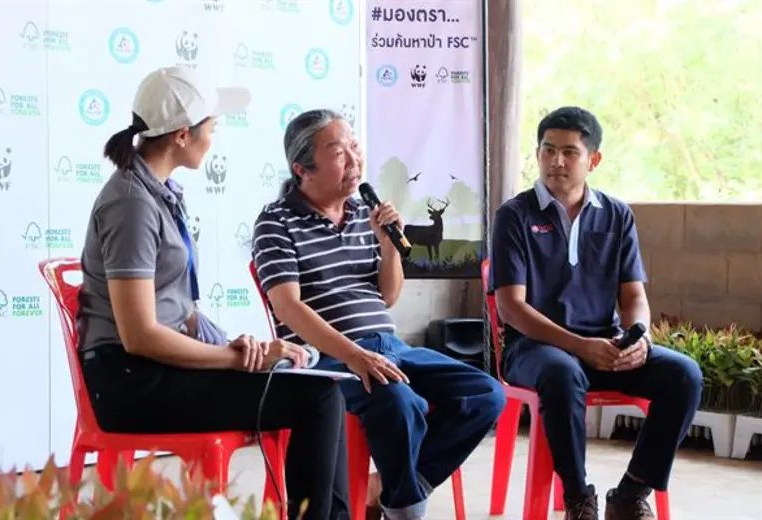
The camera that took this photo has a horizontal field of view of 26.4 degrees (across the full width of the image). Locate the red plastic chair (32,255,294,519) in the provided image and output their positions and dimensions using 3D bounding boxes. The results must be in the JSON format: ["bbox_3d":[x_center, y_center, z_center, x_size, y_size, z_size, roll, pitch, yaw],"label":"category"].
[{"bbox_3d":[-0.505,0.381,3.860,0.480,0.790,0.420,0,1,18],"label":"red plastic chair"}]

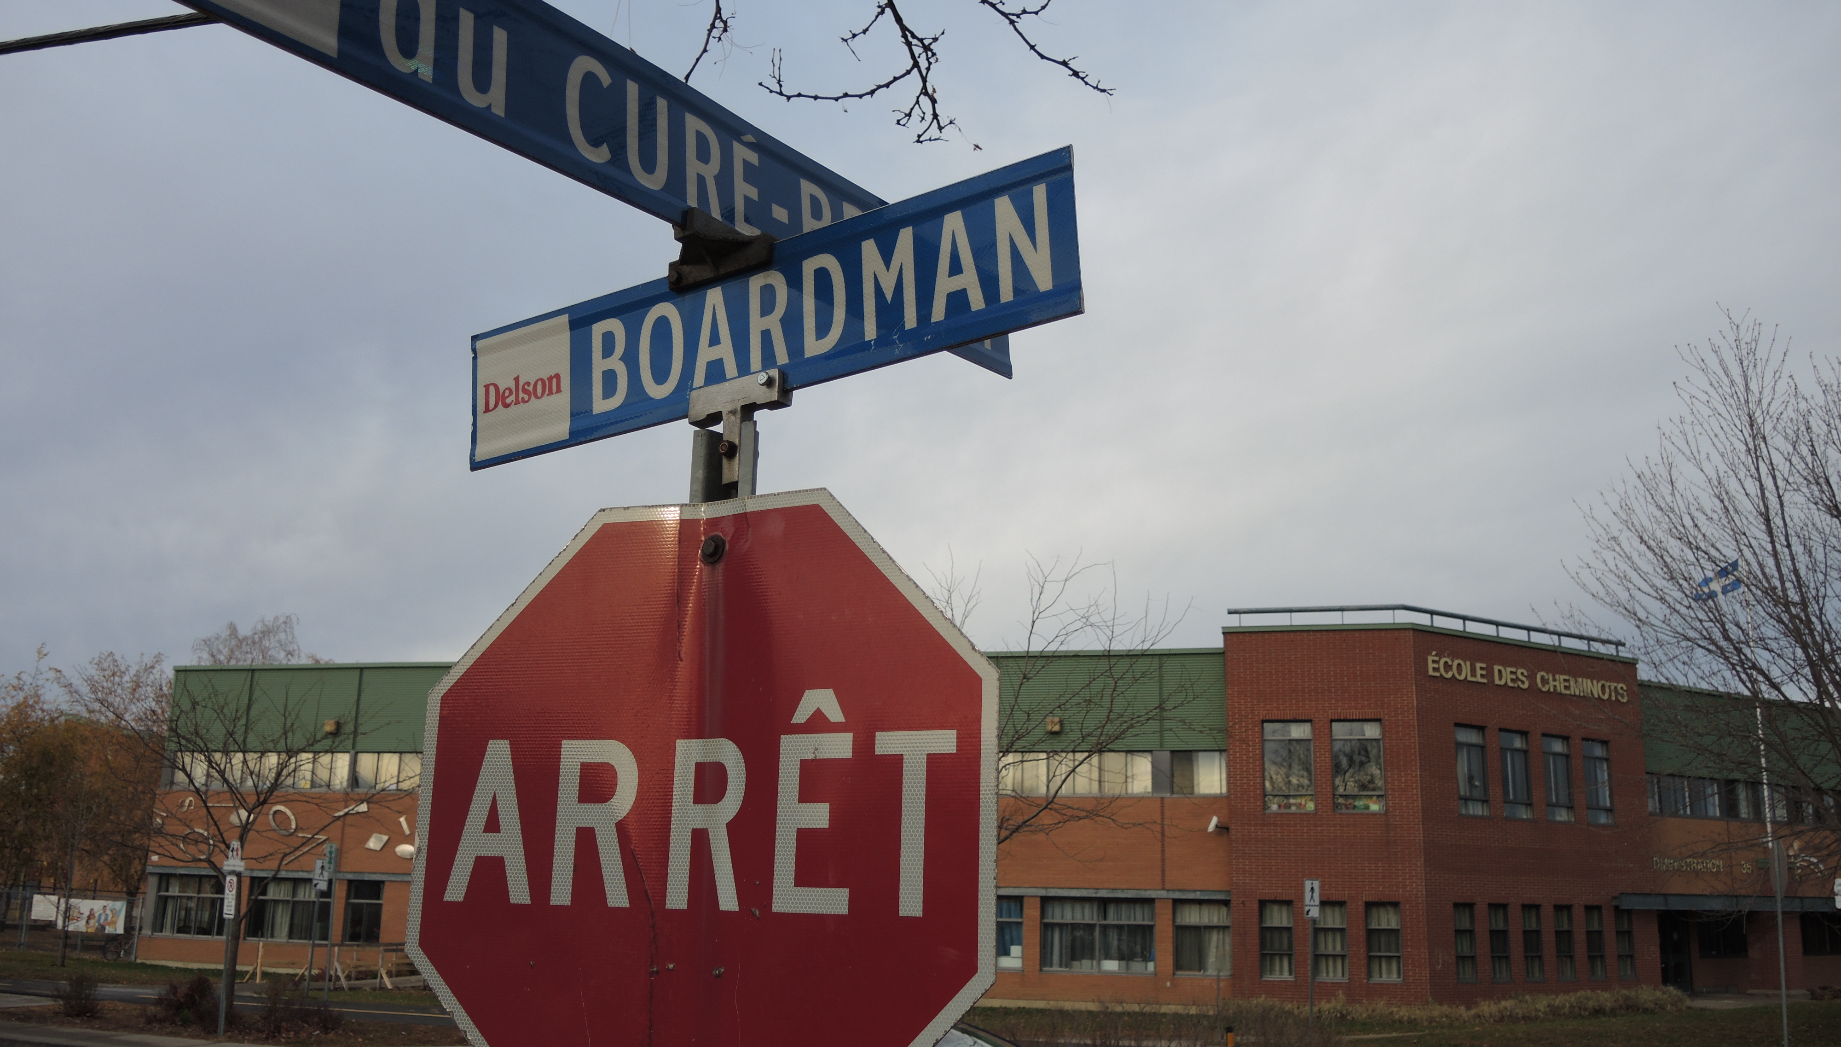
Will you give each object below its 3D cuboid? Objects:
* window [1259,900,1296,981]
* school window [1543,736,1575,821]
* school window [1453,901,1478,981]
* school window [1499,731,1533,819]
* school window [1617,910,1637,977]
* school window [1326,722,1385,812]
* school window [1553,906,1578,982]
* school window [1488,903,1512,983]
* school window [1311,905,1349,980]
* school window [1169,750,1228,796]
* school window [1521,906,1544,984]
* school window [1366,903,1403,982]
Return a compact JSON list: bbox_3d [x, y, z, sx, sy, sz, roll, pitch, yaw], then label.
[{"bbox_3d":[8.251,9.632,34.409,0.759,1.750,0.150,-2,-14,15],"label":"window"},{"bbox_3d":[15.860,6.329,36.974,1.081,2.118,0.150,9,-16,-29],"label":"school window"},{"bbox_3d":[12.547,9.626,34.224,0.699,1.739,0.150,9,-16,-29],"label":"school window"},{"bbox_3d":[14.451,6.104,36.058,1.100,2.160,0.130,9,-16,-29],"label":"school window"},{"bbox_3d":[17.535,10.434,37.018,0.694,1.749,0.150,9,-16,-29],"label":"school window"},{"bbox_3d":[10.211,5.657,34.719,1.150,2.160,0.130,-2,-14,14],"label":"school window"},{"bbox_3d":[15.493,10.077,35.751,0.690,1.740,0.130,9,-16,-29],"label":"school window"},{"bbox_3d":[13.495,9.761,34.617,0.680,1.750,0.130,9,-16,-29],"label":"school window"},{"bbox_3d":[9.363,9.531,33.956,0.760,1.780,0.130,-2,-14,14],"label":"school window"},{"bbox_3d":[6.801,6.102,36.261,1.360,1.110,0.130,-2,-14,14],"label":"school window"},{"bbox_3d":[14.567,9.960,35.354,0.699,1.742,0.150,9,-16,-29],"label":"school window"},{"bbox_3d":[10.499,9.462,33.671,0.760,1.770,0.130,-2,-14,14],"label":"school window"}]

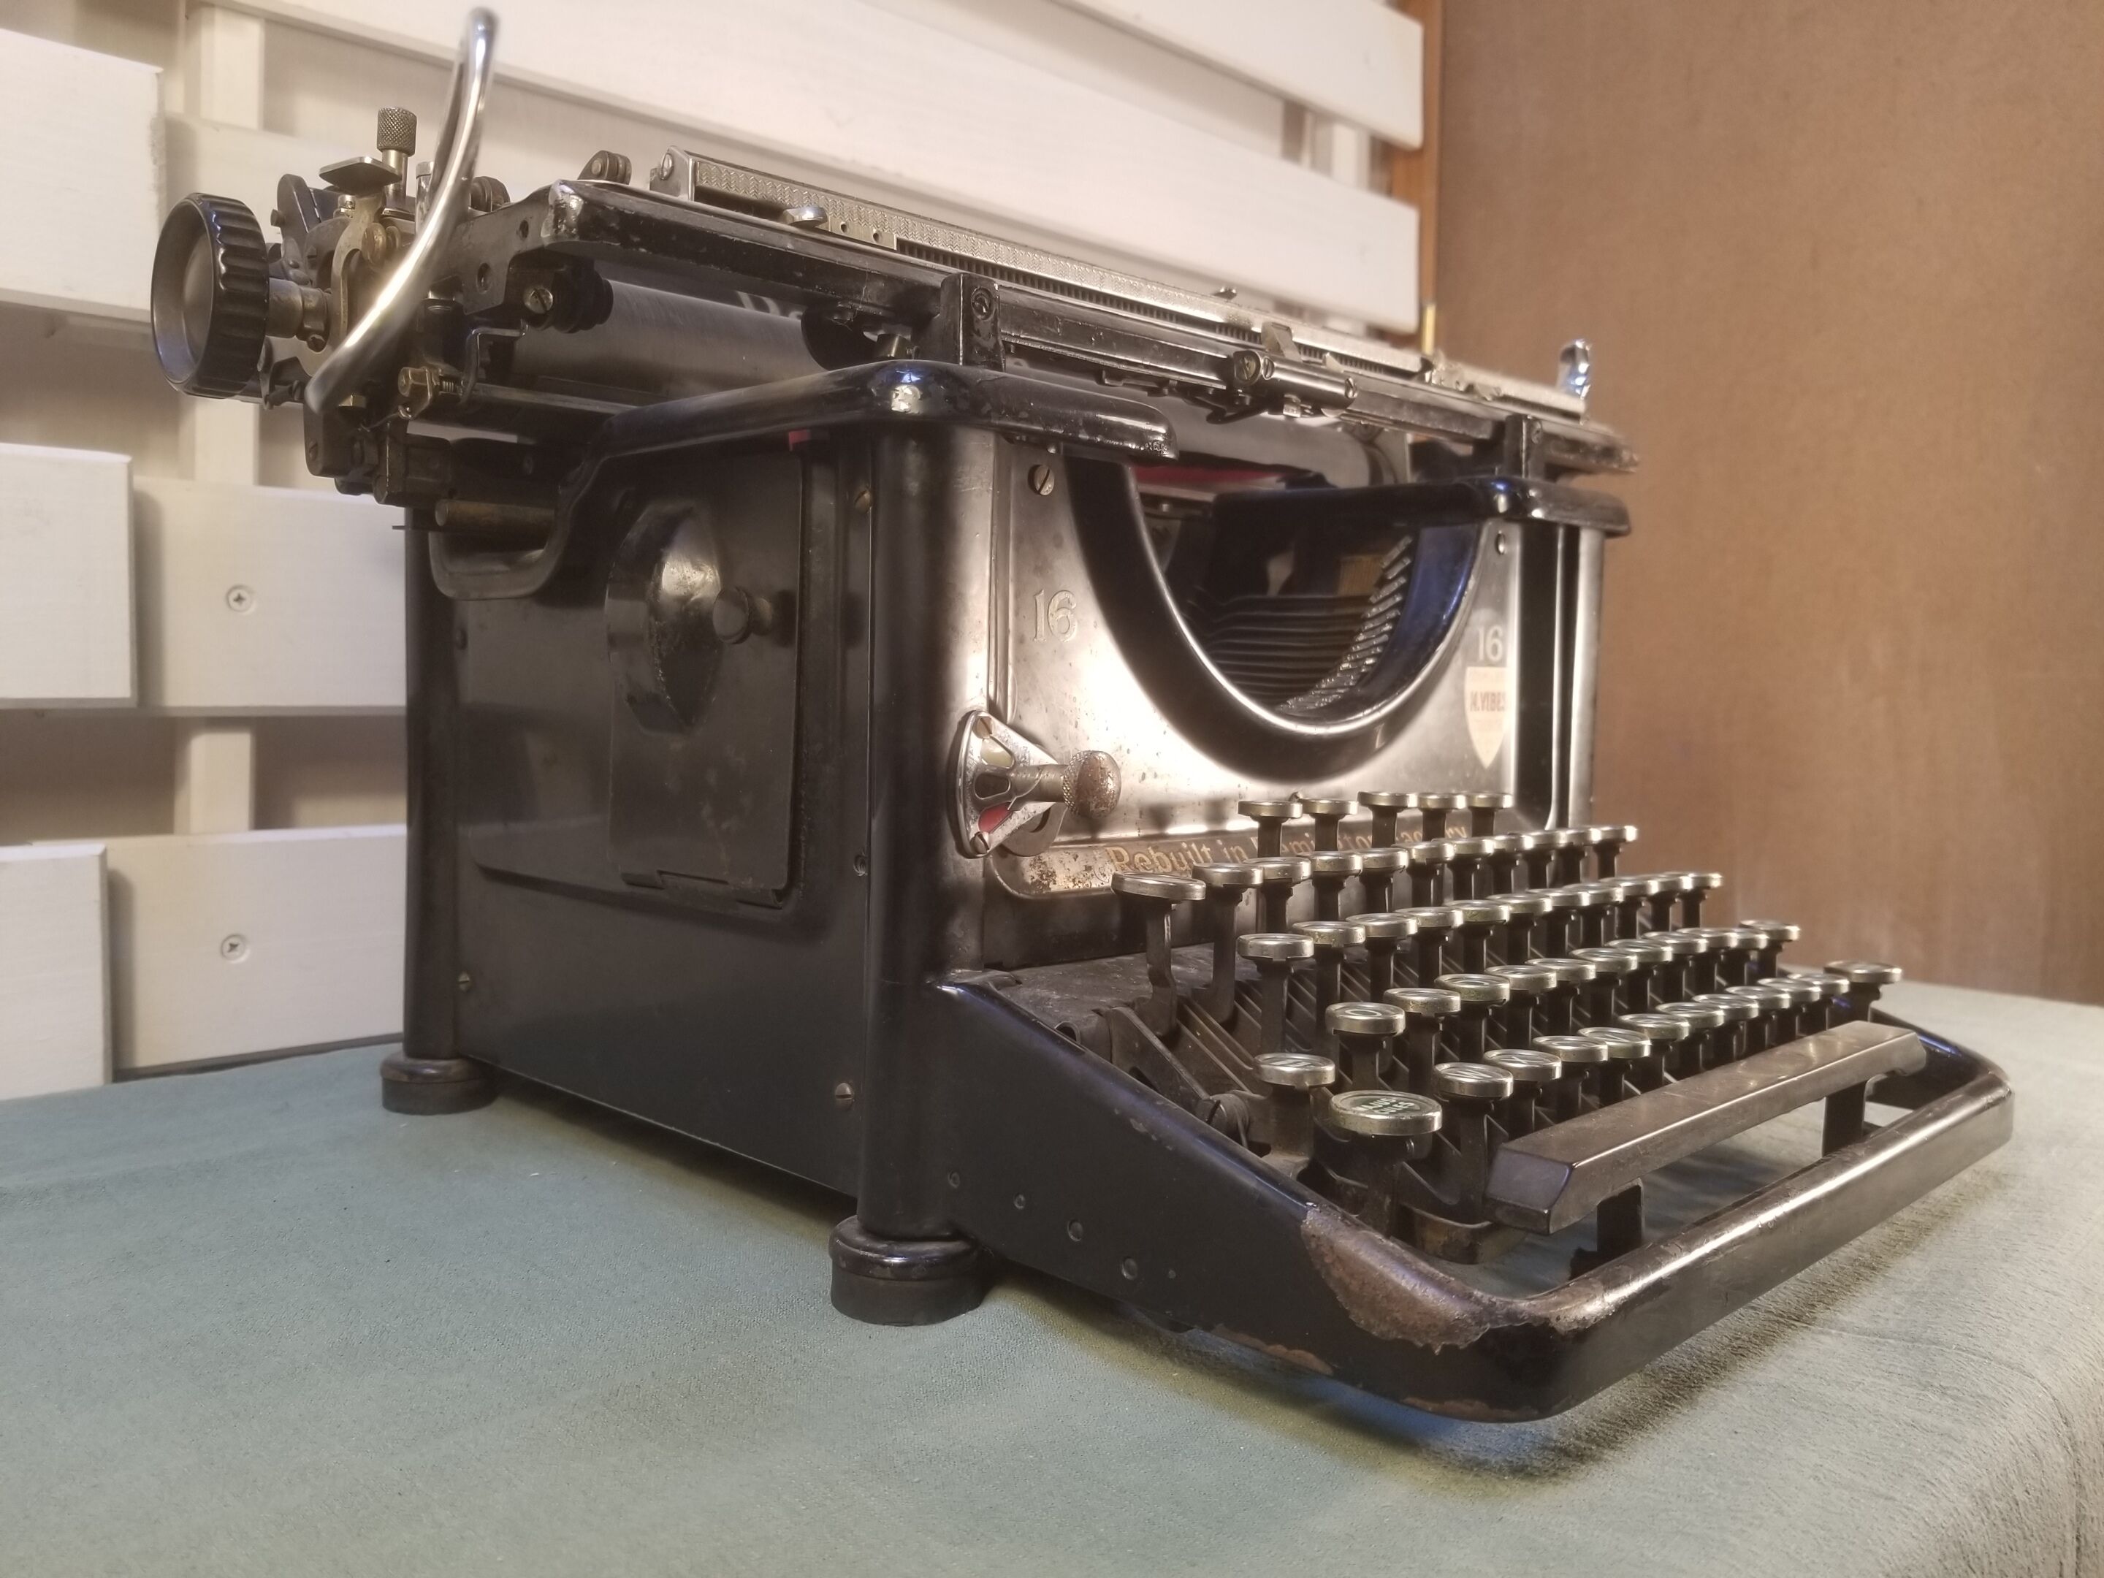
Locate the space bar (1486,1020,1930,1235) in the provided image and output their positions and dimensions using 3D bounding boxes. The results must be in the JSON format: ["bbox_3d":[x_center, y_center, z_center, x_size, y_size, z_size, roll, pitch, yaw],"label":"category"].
[{"bbox_3d":[0.154,0.070,0.354,0.194,0.012,0.014,-2,4,-44],"label":"space bar"}]

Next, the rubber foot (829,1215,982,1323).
[{"bbox_3d":[-0.032,0.105,0.352,0.035,0.016,0.035,0,3,0],"label":"rubber foot"}]

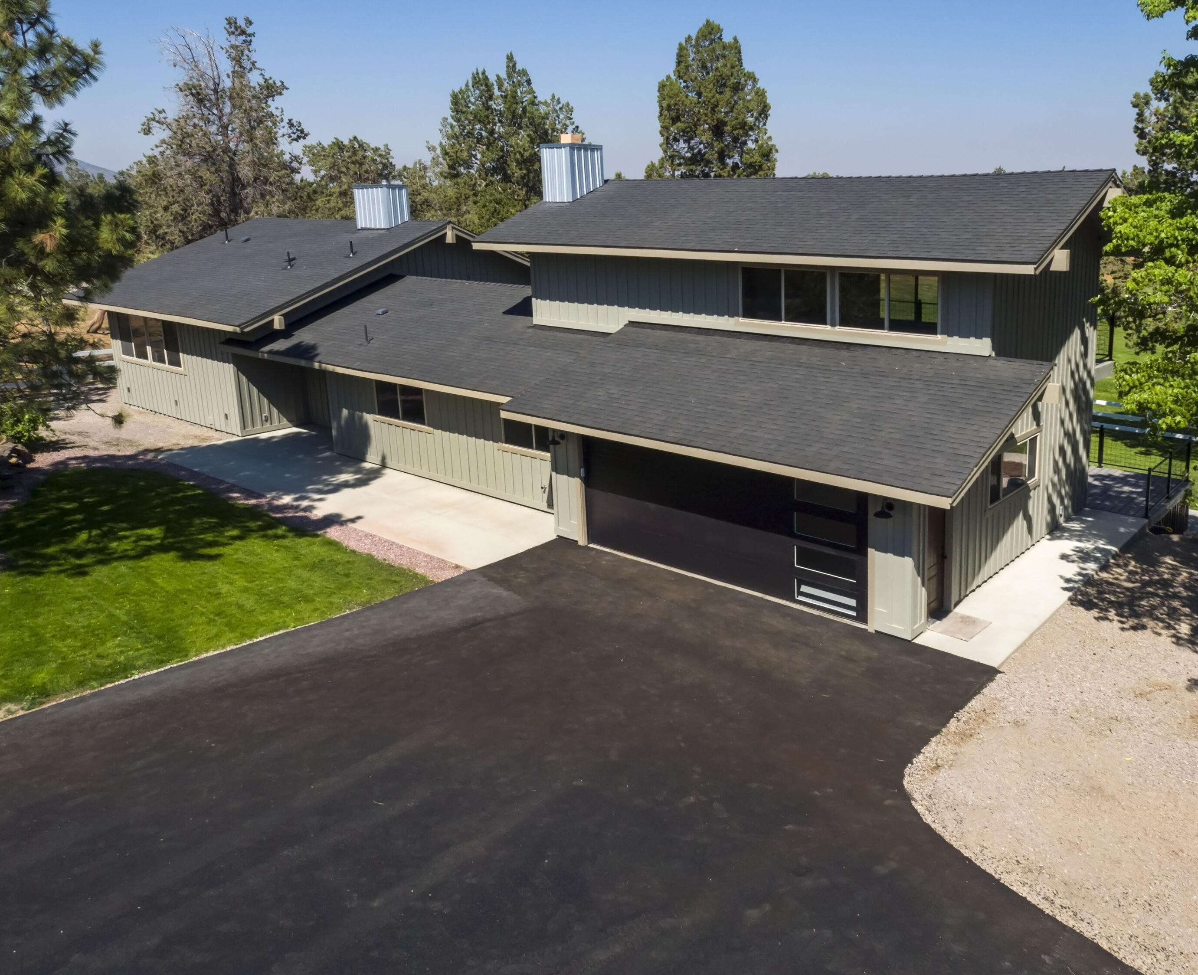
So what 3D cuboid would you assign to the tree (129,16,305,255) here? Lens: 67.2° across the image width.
[{"bbox_3d":[-16.284,-12.780,39.746,7.605,13.509,7.605,-7,18,-20],"label":"tree"}]

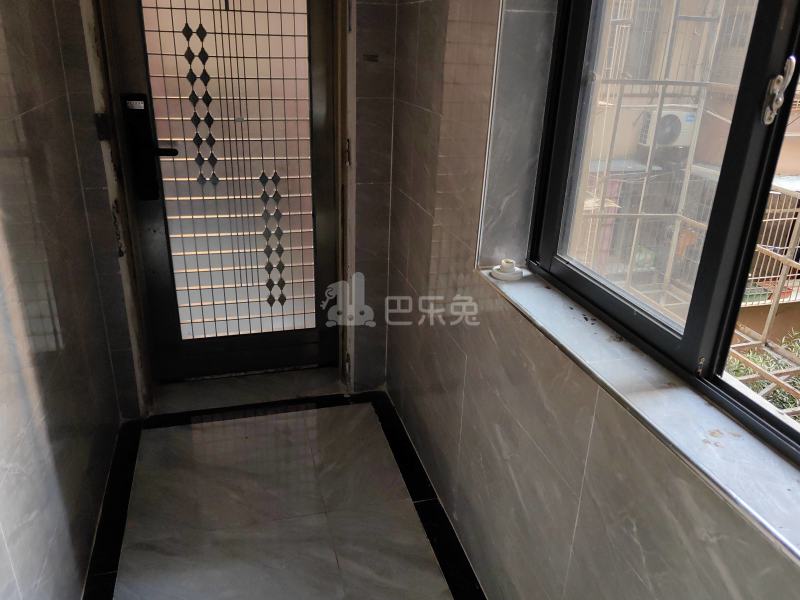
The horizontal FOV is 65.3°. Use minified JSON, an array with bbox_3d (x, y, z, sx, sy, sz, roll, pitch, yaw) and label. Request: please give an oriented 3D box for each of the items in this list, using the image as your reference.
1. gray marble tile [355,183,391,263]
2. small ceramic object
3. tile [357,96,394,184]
[{"bbox_3d":[-0.103,-0.292,2.377,0.134,0.302,0.012,-4,24,-15],"label":"gray marble tile"},{"bbox_3d":[0.264,-0.079,1.538,0.080,0.035,0.080,2,23,-1],"label":"small ceramic object"},{"bbox_3d":[-0.092,-0.572,2.258,0.134,0.302,0.012,-4,24,-15],"label":"tile"}]

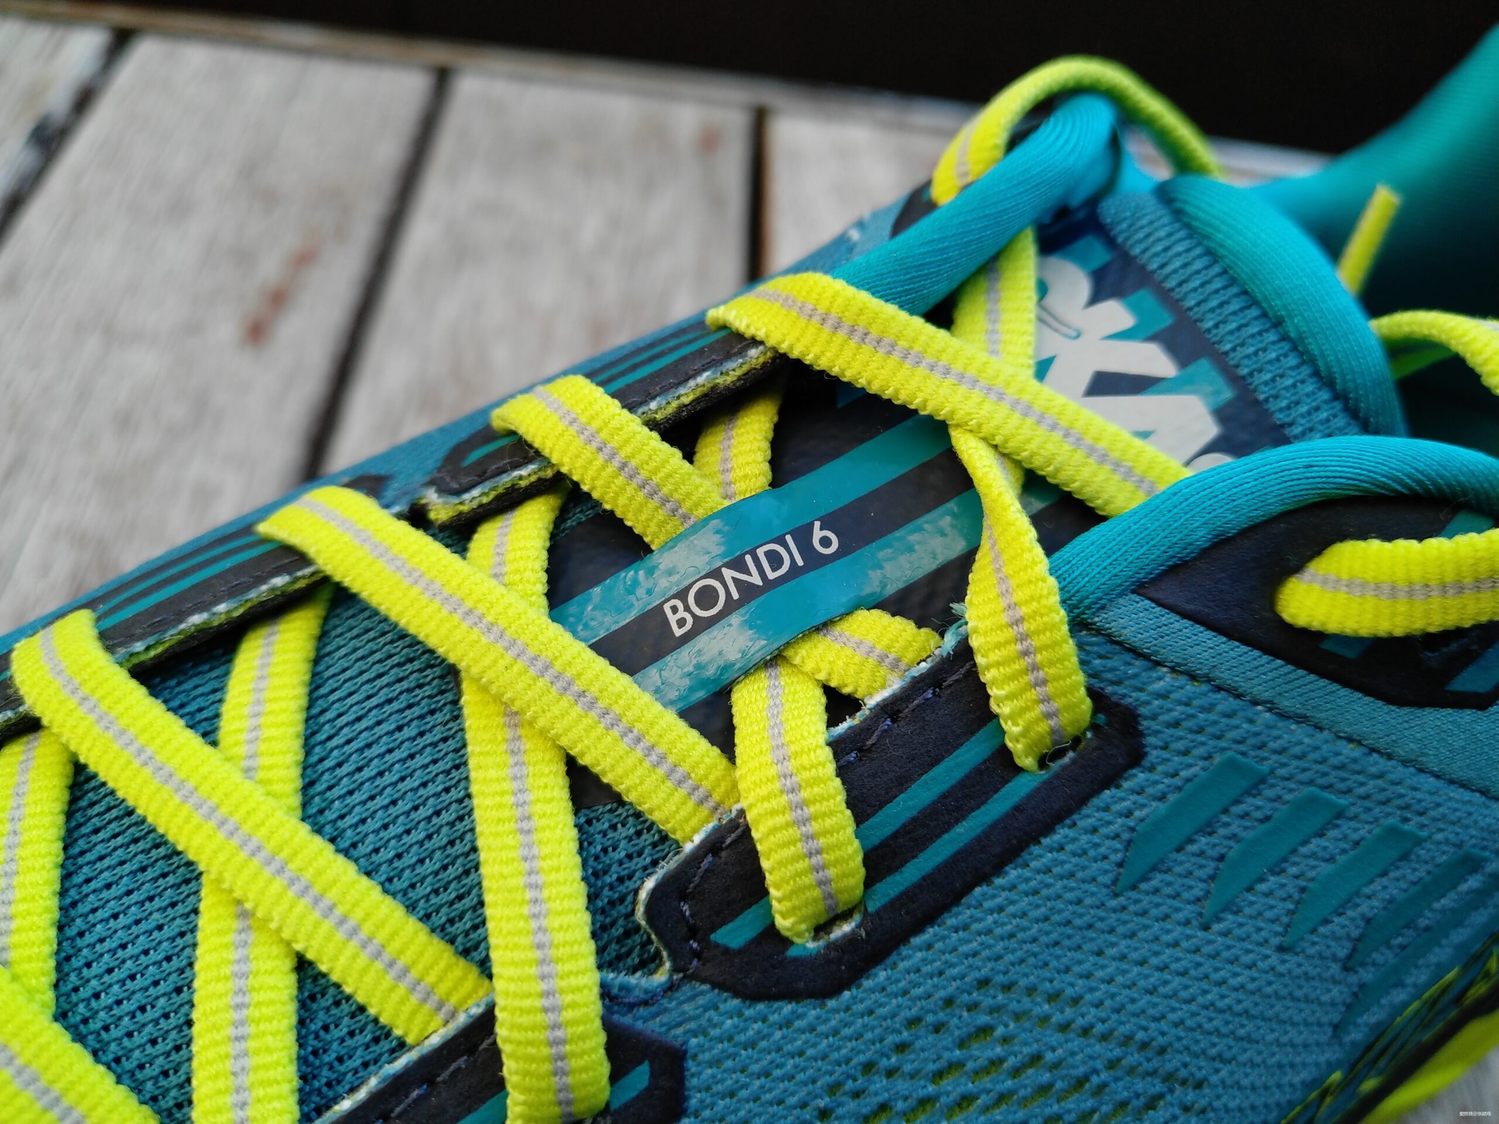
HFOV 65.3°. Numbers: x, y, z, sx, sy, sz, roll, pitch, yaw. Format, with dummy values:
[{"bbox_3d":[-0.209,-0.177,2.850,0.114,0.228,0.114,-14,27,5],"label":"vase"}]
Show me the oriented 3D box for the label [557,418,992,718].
[{"bbox_3d":[0.002,0.000,0.102,0.039,0.003,0.015,-29,66,-11],"label":"label"}]

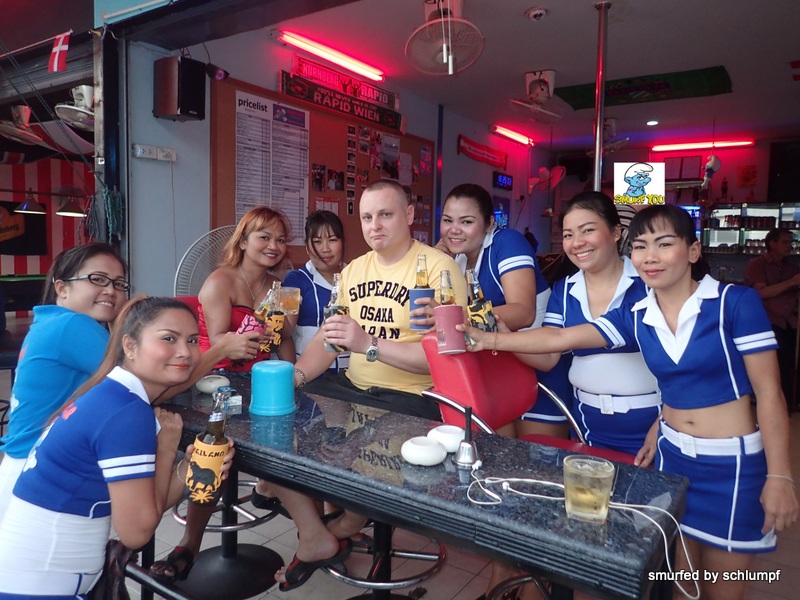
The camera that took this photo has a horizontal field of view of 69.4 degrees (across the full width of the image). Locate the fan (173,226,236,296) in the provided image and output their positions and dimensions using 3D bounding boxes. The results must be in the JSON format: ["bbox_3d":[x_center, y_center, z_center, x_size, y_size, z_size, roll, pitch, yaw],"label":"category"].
[{"bbox_3d":[-0.731,0.425,2.524,0.490,1.440,0.400,0,3,-18],"label":"fan"}]

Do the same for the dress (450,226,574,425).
[{"bbox_3d":[0.403,0.078,2.000,0.370,0.640,0.330,6,7,41],"label":"dress"}]

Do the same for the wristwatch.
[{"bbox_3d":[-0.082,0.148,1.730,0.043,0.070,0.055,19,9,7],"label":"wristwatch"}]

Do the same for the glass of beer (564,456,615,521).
[{"bbox_3d":[0.311,0.312,0.955,0.083,0.086,0.083,3,3,26],"label":"glass of beer"}]

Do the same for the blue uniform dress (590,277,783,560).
[{"bbox_3d":[0.769,0.288,1.550,0.280,0.690,0.380,-1,4,-42],"label":"blue uniform dress"}]

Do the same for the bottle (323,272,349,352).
[{"bbox_3d":[-0.186,0.037,1.690,0.071,0.235,0.071,1,5,0],"label":"bottle"}]

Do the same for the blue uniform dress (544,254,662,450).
[{"bbox_3d":[0.665,0.211,1.860,0.390,0.690,0.280,3,3,33],"label":"blue uniform dress"}]

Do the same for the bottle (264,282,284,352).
[{"bbox_3d":[-0.406,0.056,1.860,0.071,0.235,0.071,4,5,0],"label":"bottle"}]

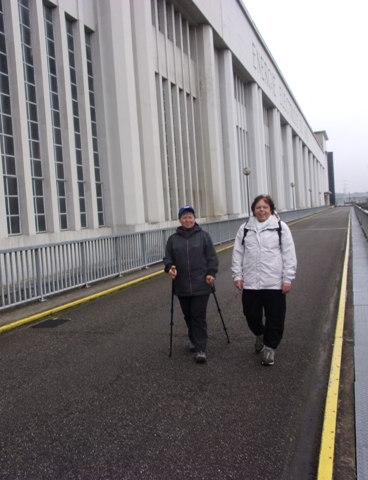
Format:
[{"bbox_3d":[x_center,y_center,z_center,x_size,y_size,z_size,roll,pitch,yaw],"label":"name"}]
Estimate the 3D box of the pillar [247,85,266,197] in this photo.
[{"bbox_3d":[6.701,-8.026,41.715,1.050,11.300,2.500,-2,3,20],"label":"pillar"}]

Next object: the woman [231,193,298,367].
[{"bbox_3d":[0.791,0.383,4.595,0.570,1.650,0.470,-3,3,17],"label":"woman"}]

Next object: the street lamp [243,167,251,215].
[{"bbox_3d":[3.871,-2.337,27.377,0.490,3.950,0.490,-2,3,20],"label":"street lamp"}]

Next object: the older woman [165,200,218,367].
[{"bbox_3d":[0.084,0.440,4.829,0.500,1.600,0.500,-3,3,14],"label":"older woman"}]

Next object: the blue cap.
[{"bbox_3d":[0.025,-0.289,4.719,0.170,0.140,0.240,-3,3,10],"label":"blue cap"}]

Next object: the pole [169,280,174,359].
[{"bbox_3d":[-0.125,0.763,4.859,0.040,0.990,0.050,5,10,14],"label":"pole"}]

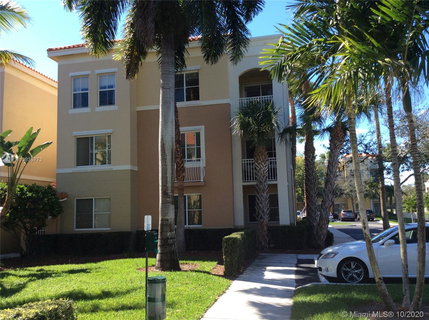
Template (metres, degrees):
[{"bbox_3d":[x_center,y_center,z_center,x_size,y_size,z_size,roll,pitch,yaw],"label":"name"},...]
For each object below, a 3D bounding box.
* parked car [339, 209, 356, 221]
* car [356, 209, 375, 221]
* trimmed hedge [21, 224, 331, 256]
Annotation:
[{"bbox_3d":[17.137,7.110,52.868,1.830,1.550,4.600,-3,-7,12],"label":"parked car"},{"bbox_3d":[19.427,6.951,52.366,1.850,1.600,4.600,-3,-7,12],"label":"car"},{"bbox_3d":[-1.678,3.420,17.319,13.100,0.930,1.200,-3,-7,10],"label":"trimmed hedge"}]

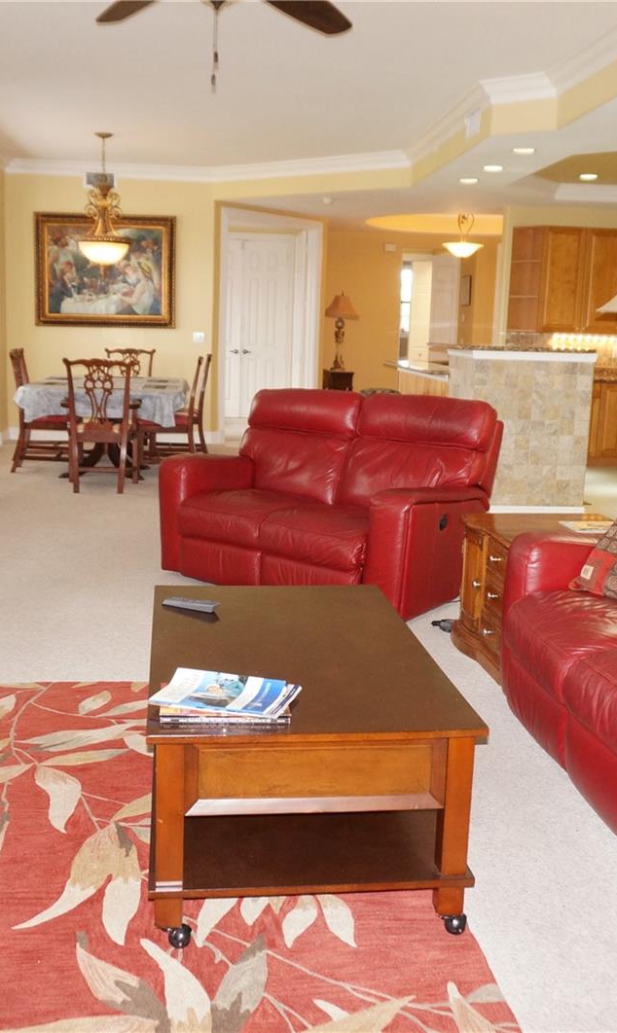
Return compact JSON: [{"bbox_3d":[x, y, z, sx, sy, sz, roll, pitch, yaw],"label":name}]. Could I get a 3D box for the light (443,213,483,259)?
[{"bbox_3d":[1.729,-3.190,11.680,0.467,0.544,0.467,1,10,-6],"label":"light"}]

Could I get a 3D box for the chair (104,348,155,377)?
[{"bbox_3d":[-1.833,-1.170,10.641,0.540,1.031,0.570,1,10,-6],"label":"chair"}]

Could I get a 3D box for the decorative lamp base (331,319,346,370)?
[{"bbox_3d":[0.369,-2.081,12.586,0.193,0.597,0.193,1,10,-6],"label":"decorative lamp base"}]

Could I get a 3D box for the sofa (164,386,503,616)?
[{"bbox_3d":[0.120,-0.146,5.290,1.412,0.940,0.996,8,12,32],"label":"sofa"}]

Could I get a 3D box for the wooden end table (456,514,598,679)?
[{"bbox_3d":[0.988,0.321,4.143,0.679,0.561,0.731,1,10,-6],"label":"wooden end table"}]

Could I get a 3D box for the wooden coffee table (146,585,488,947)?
[{"bbox_3d":[-0.057,0.558,2.689,0.692,0.475,1.191,0,10,-8],"label":"wooden coffee table"}]

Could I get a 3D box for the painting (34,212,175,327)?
[{"bbox_3d":[-2.072,-2.509,10.613,1.427,1.118,0.061,1,10,-6],"label":"painting"}]

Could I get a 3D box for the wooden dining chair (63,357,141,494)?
[{"bbox_3d":[-1.564,-0.709,7.914,0.559,0.996,0.589,1,10,-7],"label":"wooden dining chair"}]

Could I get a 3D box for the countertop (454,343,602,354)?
[{"bbox_3d":[1.433,-1.149,7.044,0.864,0.041,0.660,1,10,-6],"label":"countertop"}]

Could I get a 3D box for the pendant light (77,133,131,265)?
[{"bbox_3d":[-1.824,-2.799,9.237,0.450,1.185,0.450,1,10,-6],"label":"pendant light"}]

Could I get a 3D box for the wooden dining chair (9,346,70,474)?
[{"bbox_3d":[-2.186,-0.886,8.774,0.589,0.996,0.559,0,10,-8],"label":"wooden dining chair"}]

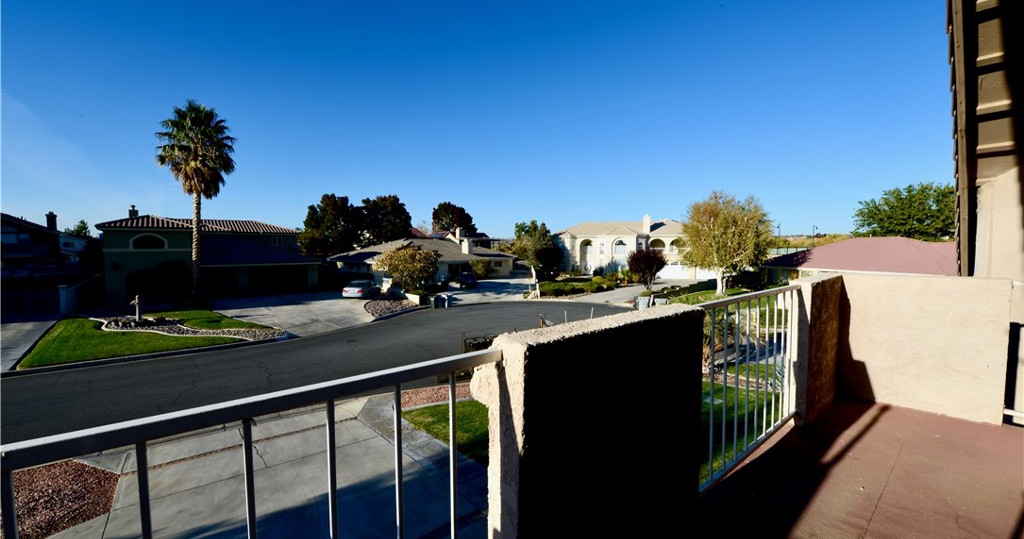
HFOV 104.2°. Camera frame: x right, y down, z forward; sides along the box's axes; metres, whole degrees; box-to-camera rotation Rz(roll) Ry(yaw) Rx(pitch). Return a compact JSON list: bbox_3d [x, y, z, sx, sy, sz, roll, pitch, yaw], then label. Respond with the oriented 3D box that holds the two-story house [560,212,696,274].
[{"bbox_3d":[19.422,-3.689,64.519,21.000,8.900,14.000,2,4,24],"label":"two-story house"}]

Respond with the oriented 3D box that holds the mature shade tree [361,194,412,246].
[{"bbox_3d":[-19.471,-5.278,61.796,7.720,12.600,7.720,0,3,0],"label":"mature shade tree"}]

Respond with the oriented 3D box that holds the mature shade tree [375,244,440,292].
[{"bbox_3d":[-9.855,-0.092,37.561,6.010,4.520,6.010,0,3,0],"label":"mature shade tree"}]

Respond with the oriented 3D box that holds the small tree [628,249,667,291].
[{"bbox_3d":[14.484,-0.010,42.575,4.240,4.460,4.240,0,3,0],"label":"small tree"}]

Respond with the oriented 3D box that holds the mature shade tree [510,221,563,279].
[{"bbox_3d":[3.318,-2.561,53.943,7.040,8.110,7.040,0,3,0],"label":"mature shade tree"}]

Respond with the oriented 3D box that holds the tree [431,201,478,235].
[{"bbox_3d":[-10.648,-6.207,73.762,8.830,13.030,8.830,0,3,0],"label":"tree"}]

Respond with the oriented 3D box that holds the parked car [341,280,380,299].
[{"bbox_3d":[-13.871,1.757,36.469,1.820,1.460,4.750,0,3,-6],"label":"parked car"}]

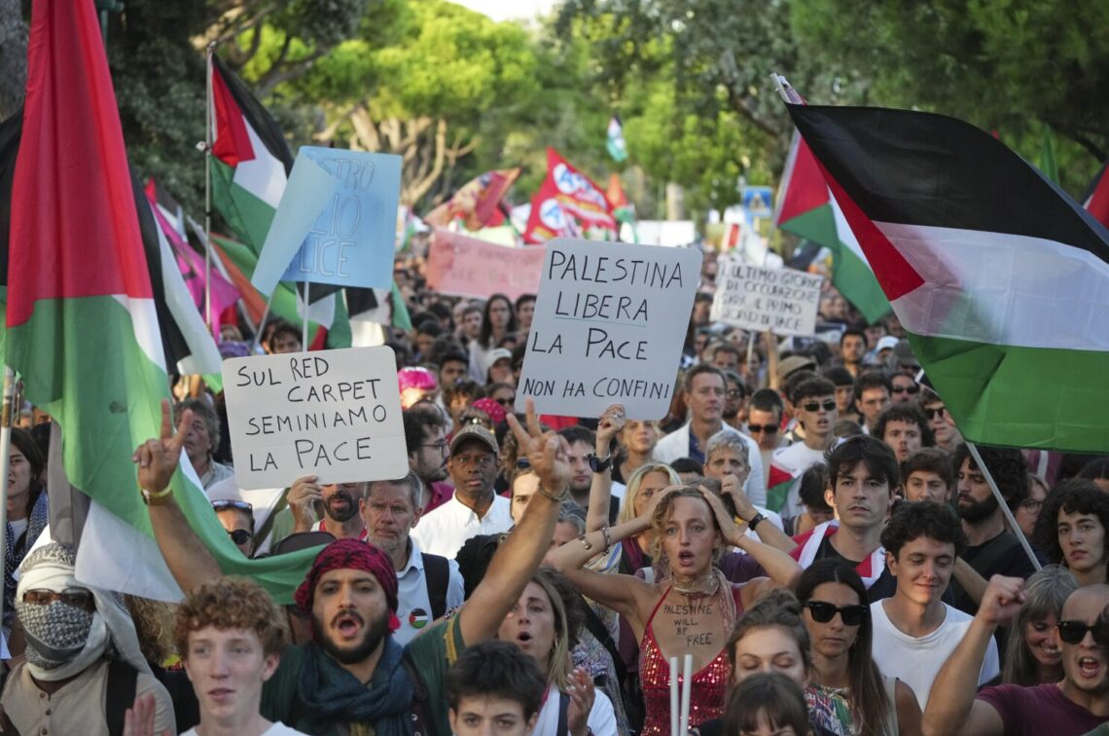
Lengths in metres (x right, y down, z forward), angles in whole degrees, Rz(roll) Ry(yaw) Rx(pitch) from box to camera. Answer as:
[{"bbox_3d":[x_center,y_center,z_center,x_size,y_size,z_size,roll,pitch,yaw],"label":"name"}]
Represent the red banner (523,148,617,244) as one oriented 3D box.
[{"bbox_3d":[0.201,-2.285,41.000,1.220,1.220,0.350,0,2,0],"label":"red banner"}]

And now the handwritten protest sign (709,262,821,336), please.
[{"bbox_3d":[1.350,-0.436,19.500,0.670,0.410,0.020,10,2,0],"label":"handwritten protest sign"}]

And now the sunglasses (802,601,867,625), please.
[{"bbox_3d":[0.639,0.558,7.030,0.142,0.048,0.135,4,2,-11],"label":"sunglasses"}]

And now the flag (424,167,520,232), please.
[{"bbox_3d":[-1.067,-2.179,40.000,1.200,0.800,0.350,0,2,0],"label":"flag"}]

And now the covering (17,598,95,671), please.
[{"bbox_3d":[-0.958,0.511,5.920,0.148,0.137,0.130,0,2,1],"label":"covering"}]

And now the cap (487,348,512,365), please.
[{"bbox_3d":[-0.384,-0.085,21.500,0.175,0.125,0.240,6,2,-15],"label":"cap"}]

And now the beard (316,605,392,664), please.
[{"bbox_3d":[-0.372,0.492,5.680,0.142,0.107,0.110,0,1,4],"label":"beard"}]

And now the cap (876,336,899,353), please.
[{"bbox_3d":[2.434,-0.171,22.500,0.175,0.130,0.240,0,2,-8],"label":"cap"}]

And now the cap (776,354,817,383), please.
[{"bbox_3d":[1.418,0.003,18.000,0.245,0.135,0.175,-9,3,41],"label":"cap"}]

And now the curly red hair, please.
[{"bbox_3d":[-0.564,0.433,5.370,0.192,0.150,0.210,0,2,6],"label":"curly red hair"}]

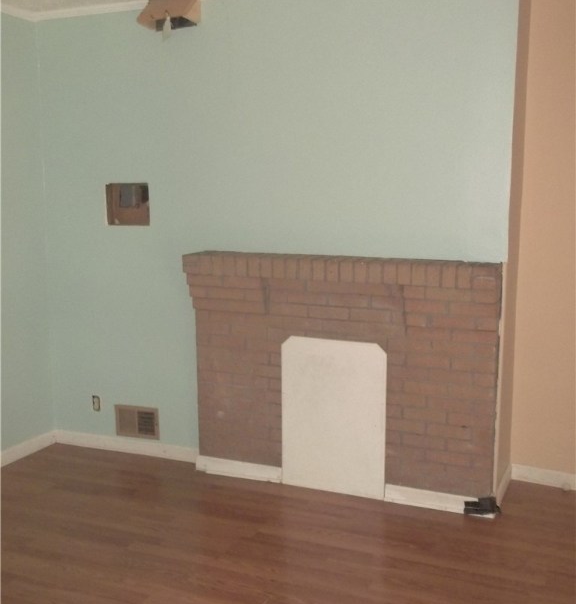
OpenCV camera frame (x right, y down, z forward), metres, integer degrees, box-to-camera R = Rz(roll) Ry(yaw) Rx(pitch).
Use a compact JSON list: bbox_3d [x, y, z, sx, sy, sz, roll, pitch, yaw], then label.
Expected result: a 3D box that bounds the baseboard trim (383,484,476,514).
[{"bbox_3d":[0.706,0.949,3.513,0.494,0.088,0.019,3,9,22],"label":"baseboard trim"}]

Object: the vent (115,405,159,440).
[{"bbox_3d":[-0.873,0.699,4.241,0.296,0.184,0.019,3,9,22],"label":"vent"}]

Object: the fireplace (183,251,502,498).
[{"bbox_3d":[0.226,0.379,3.614,1.569,1.188,0.206,3,9,22],"label":"fireplace"}]

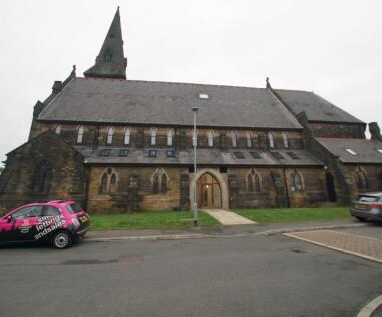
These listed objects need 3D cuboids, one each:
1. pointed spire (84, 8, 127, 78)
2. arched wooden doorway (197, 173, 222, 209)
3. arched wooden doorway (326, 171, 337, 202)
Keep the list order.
[{"bbox_3d":[-15.587,-23.294,40.497,7.013,19.582,7.013,1,-14,-7],"label":"pointed spire"},{"bbox_3d":[1.707,2.959,18.511,2.376,3.419,0.300,1,-14,-7],"label":"arched wooden doorway"},{"bbox_3d":[13.702,2.773,19.445,0.300,3.028,1.150,1,-14,-7],"label":"arched wooden doorway"}]

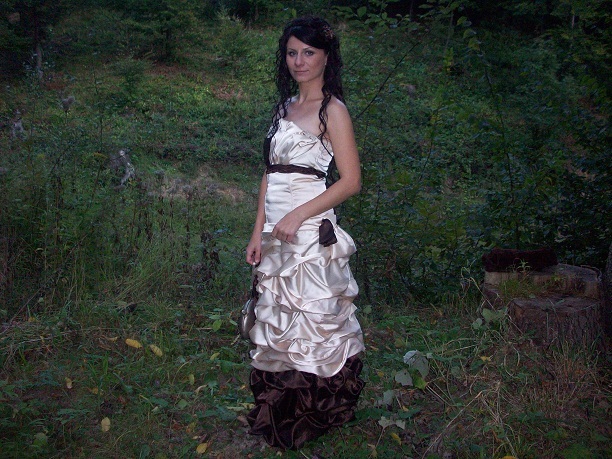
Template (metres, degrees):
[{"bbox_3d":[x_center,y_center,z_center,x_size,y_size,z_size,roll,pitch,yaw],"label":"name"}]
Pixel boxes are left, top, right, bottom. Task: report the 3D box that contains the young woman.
[{"bbox_3d":[-0.003,-0.003,2.632,0.490,1.650,0.460,7,10,43],"label":"young woman"}]

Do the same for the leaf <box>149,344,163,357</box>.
[{"bbox_3d":[-0.808,0.649,3.510,0.050,0.030,0.085,-5,9,-35],"label":"leaf"}]

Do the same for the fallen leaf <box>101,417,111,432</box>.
[{"bbox_3d":[-0.824,0.802,2.689,0.042,0.022,0.080,0,8,3],"label":"fallen leaf"}]

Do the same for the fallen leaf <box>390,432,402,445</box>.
[{"bbox_3d":[0.351,0.811,2.540,0.038,0.025,0.080,-3,8,-25],"label":"fallen leaf"}]

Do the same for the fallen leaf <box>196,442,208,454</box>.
[{"bbox_3d":[-0.392,0.830,2.478,0.042,0.020,0.075,4,8,28],"label":"fallen leaf"}]

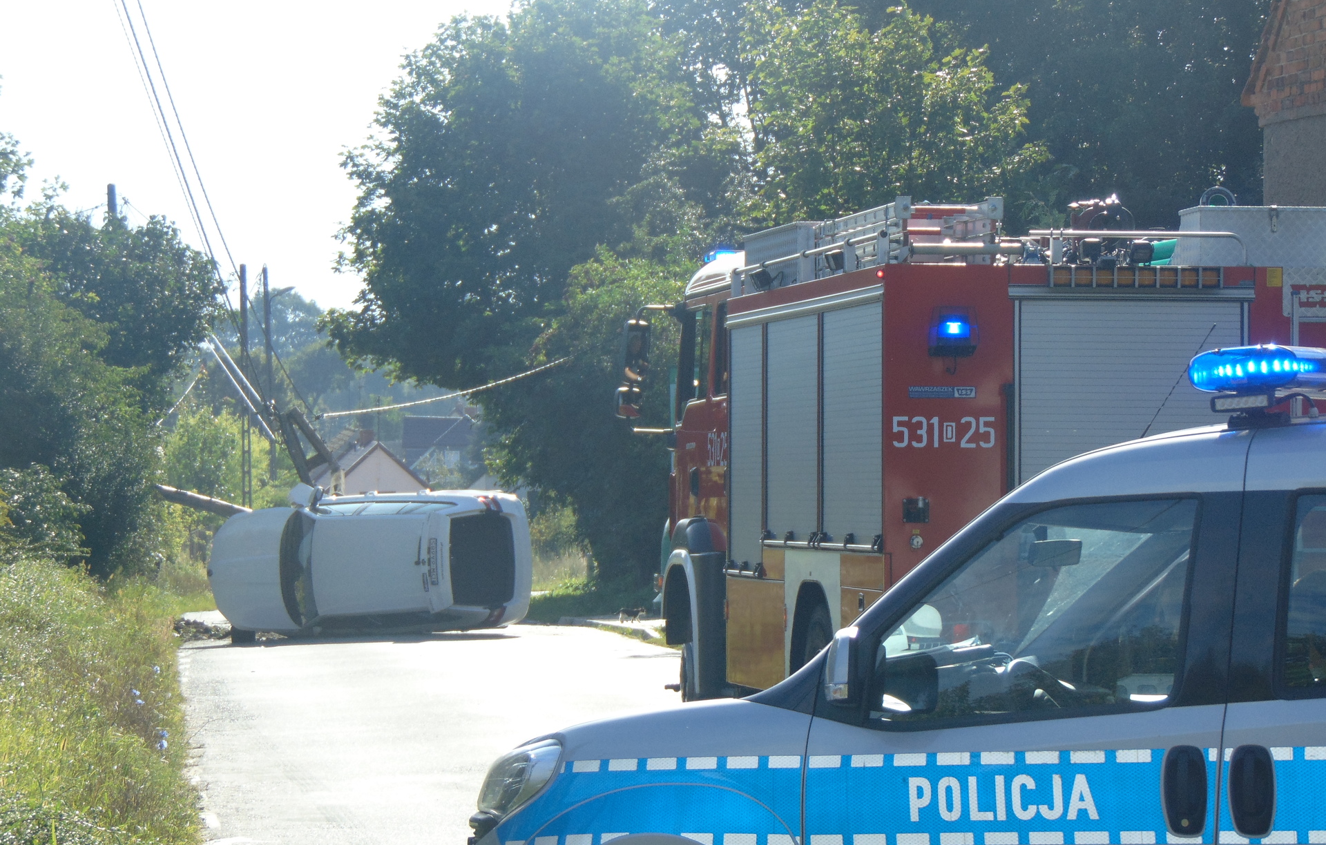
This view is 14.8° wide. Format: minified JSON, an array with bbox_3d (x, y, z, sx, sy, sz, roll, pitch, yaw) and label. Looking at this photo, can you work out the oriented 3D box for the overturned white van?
[{"bbox_3d":[-3.610,1.745,62.000,4.450,1.760,1.490,-4,-3,29],"label":"overturned white van"}]

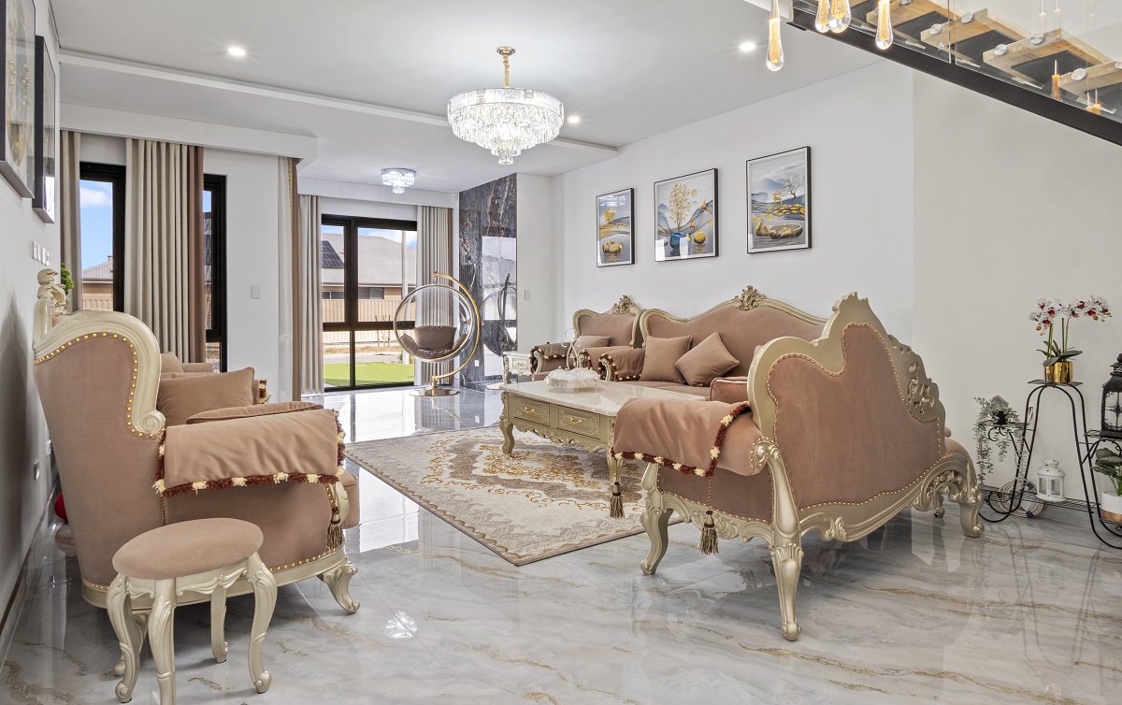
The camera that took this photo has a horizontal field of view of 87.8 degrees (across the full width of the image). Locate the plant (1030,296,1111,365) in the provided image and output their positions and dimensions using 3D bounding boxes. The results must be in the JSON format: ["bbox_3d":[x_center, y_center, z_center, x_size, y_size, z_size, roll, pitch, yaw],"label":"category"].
[{"bbox_3d":[2.346,-0.101,2.683,0.170,0.320,0.280,-3,5,-37],"label":"plant"}]

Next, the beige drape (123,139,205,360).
[{"bbox_3d":[-3.251,-0.490,4.793,0.546,2.450,0.160,-3,5,-36],"label":"beige drape"}]

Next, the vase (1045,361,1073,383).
[{"bbox_3d":[2.303,0.091,2.690,0.128,0.095,0.128,-3,5,-36],"label":"vase"}]

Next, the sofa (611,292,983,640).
[{"bbox_3d":[1.071,0.293,2.579,1.480,1.112,0.853,-3,5,-35],"label":"sofa"}]

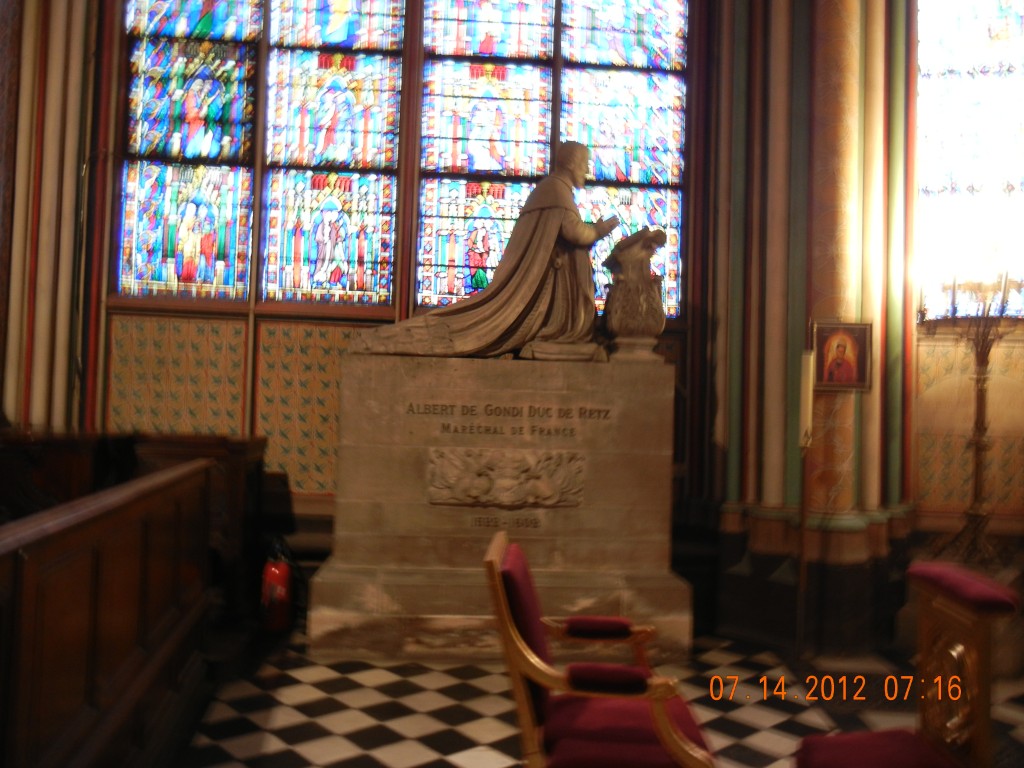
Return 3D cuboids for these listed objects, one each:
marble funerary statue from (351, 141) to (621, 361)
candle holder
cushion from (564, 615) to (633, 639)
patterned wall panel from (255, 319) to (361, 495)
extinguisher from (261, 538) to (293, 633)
[{"bbox_3d":[-0.164,-0.827,5.500,1.660,1.370,0.740,2,-1,-3],"label":"marble funerary statue"},{"bbox_3d":[2.906,0.341,5.650,0.580,1.660,0.520,2,-1,-3],"label":"candle holder"},{"bbox_3d":[0.302,0.847,3.100,0.240,0.068,0.085,2,-1,-3],"label":"cushion"},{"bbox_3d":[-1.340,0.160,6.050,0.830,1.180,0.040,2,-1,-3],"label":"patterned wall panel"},{"bbox_3d":[-1.438,1.231,5.420,0.185,0.570,0.180,2,-1,-14],"label":"extinguisher"}]

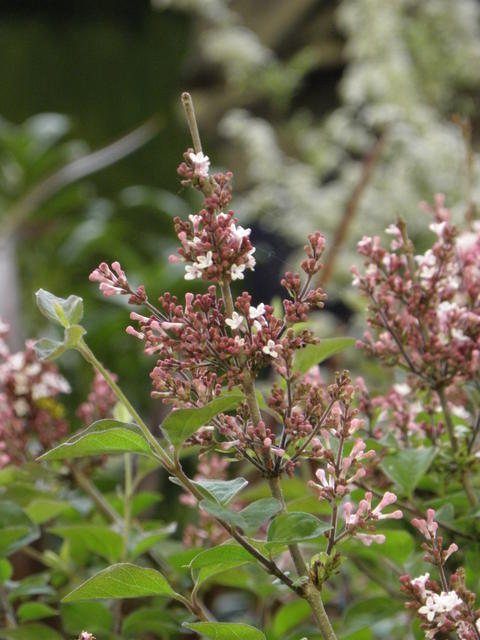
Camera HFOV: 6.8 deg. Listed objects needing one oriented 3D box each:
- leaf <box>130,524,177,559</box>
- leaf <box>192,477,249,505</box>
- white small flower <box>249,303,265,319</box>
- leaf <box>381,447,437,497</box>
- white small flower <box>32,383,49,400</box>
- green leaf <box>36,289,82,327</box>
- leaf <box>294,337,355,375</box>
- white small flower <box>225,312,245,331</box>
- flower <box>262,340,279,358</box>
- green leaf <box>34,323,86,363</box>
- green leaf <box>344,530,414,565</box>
[{"bbox_3d":[-0.044,0.113,2.060,0.023,0.016,0.020,0,6,0],"label":"leaf"},{"bbox_3d":[-0.009,0.080,1.890,0.025,0.012,0.020,0,6,0],"label":"leaf"},{"bbox_3d":[0.008,-0.004,1.905,0.007,0.007,0.007,0,6,0],"label":"white small flower"},{"bbox_3d":[0.071,0.064,1.700,0.024,0.021,0.014,0,7,0],"label":"leaf"},{"bbox_3d":[-0.105,0.038,2.130,0.008,0.009,0.008,0,6,0],"label":"white small flower"},{"bbox_3d":[-0.098,-0.006,2.180,0.026,0.020,0.018,0,8,0],"label":"green leaf"},{"bbox_3d":[0.034,0.014,1.640,0.027,0.013,0.015,-25,8,0],"label":"leaf"},{"bbox_3d":[-0.003,0.001,1.900,0.009,0.008,0.007,1,6,5],"label":"white small flower"},{"bbox_3d":[0.014,0.014,1.900,0.007,0.008,0.007,-1,6,-5],"label":"flower"},{"bbox_3d":[-0.097,0.013,2.180,0.029,0.018,0.020,0,8,0],"label":"green leaf"},{"bbox_3d":[0.083,0.136,2.420,0.042,0.017,0.030,0,8,0],"label":"green leaf"}]

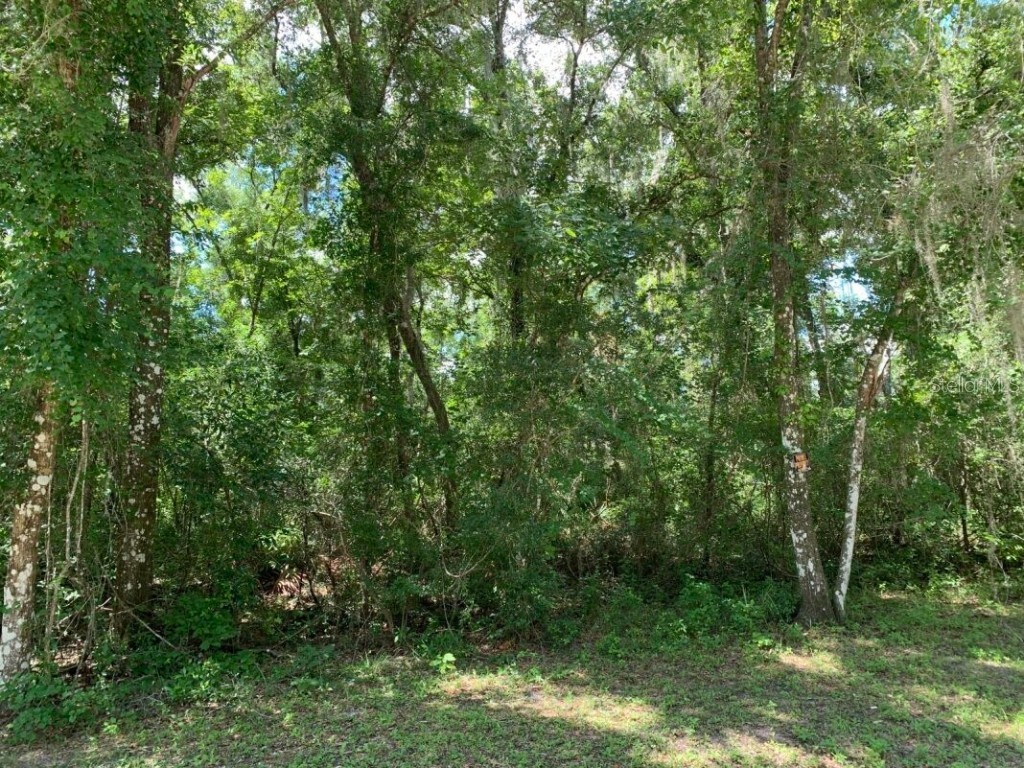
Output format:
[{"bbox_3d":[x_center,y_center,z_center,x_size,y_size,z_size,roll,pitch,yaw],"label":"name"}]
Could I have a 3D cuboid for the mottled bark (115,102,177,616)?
[{"bbox_3d":[-4.100,-0.388,8.739,0.480,6.100,0.450,0,-8,0],"label":"mottled bark"}]

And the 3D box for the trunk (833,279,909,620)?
[{"bbox_3d":[4.230,0.696,9.193,0.450,4.100,0.380,13,-8,2],"label":"trunk"}]

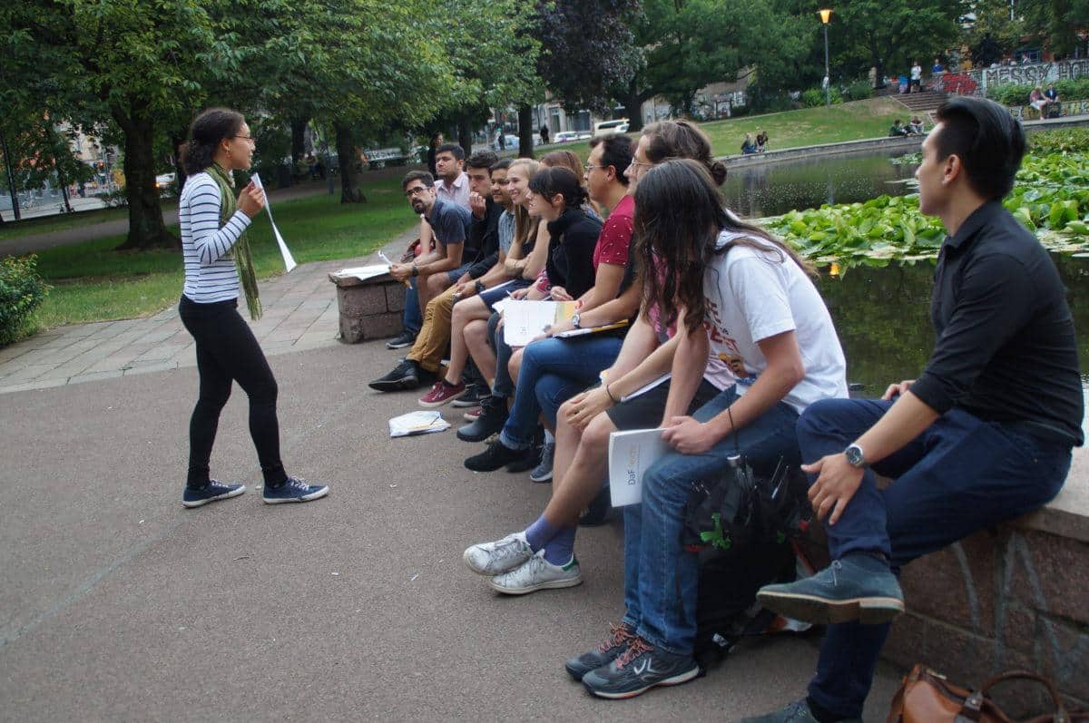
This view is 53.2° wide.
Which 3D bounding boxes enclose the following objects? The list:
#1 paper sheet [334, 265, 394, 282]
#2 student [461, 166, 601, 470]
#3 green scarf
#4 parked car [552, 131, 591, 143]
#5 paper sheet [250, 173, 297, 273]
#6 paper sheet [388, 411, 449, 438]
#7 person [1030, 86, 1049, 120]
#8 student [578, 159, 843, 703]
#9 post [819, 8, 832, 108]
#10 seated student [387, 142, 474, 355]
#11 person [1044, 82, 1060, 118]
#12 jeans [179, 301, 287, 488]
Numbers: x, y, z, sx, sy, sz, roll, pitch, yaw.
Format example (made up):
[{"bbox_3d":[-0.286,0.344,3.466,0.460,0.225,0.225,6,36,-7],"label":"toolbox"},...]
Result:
[{"bbox_3d":[-1.454,-0.717,8.733,0.440,0.040,0.400,-9,12,-19],"label":"paper sheet"},{"bbox_3d":[-0.062,-0.164,4.743,0.720,1.280,0.470,-8,12,-12],"label":"student"},{"bbox_3d":[-1.255,-0.480,4.413,0.190,0.631,0.220,-6,12,-4],"label":"green scarf"},{"bbox_3d":[3.088,-24.167,117.501,4.300,1.480,1.780,-5,12,0],"label":"parked car"},{"bbox_3d":[-1.090,-0.561,4.379,0.040,0.408,0.290,-19,12,-12],"label":"paper sheet"},{"bbox_3d":[-0.675,0.319,5.781,0.330,0.030,0.370,-9,12,-19],"label":"paper sheet"},{"bbox_3d":[19.081,-9.988,42.000,0.500,1.270,0.800,-11,13,-26],"label":"person"},{"bbox_3d":[0.409,0.134,2.890,0.800,1.340,0.500,-9,12,-15],"label":"student"},{"bbox_3d":[12.456,-13.417,48.000,0.550,4.400,0.550,0,13,24],"label":"post"},{"bbox_3d":[-0.874,-0.864,7.998,0.840,1.390,0.500,-16,16,-42],"label":"seated student"},{"bbox_3d":[19.607,-10.110,42.000,0.580,1.280,0.750,-5,12,1],"label":"person"},{"bbox_3d":[-1.352,0.136,4.692,0.460,0.860,0.350,-6,12,-6],"label":"jeans"}]

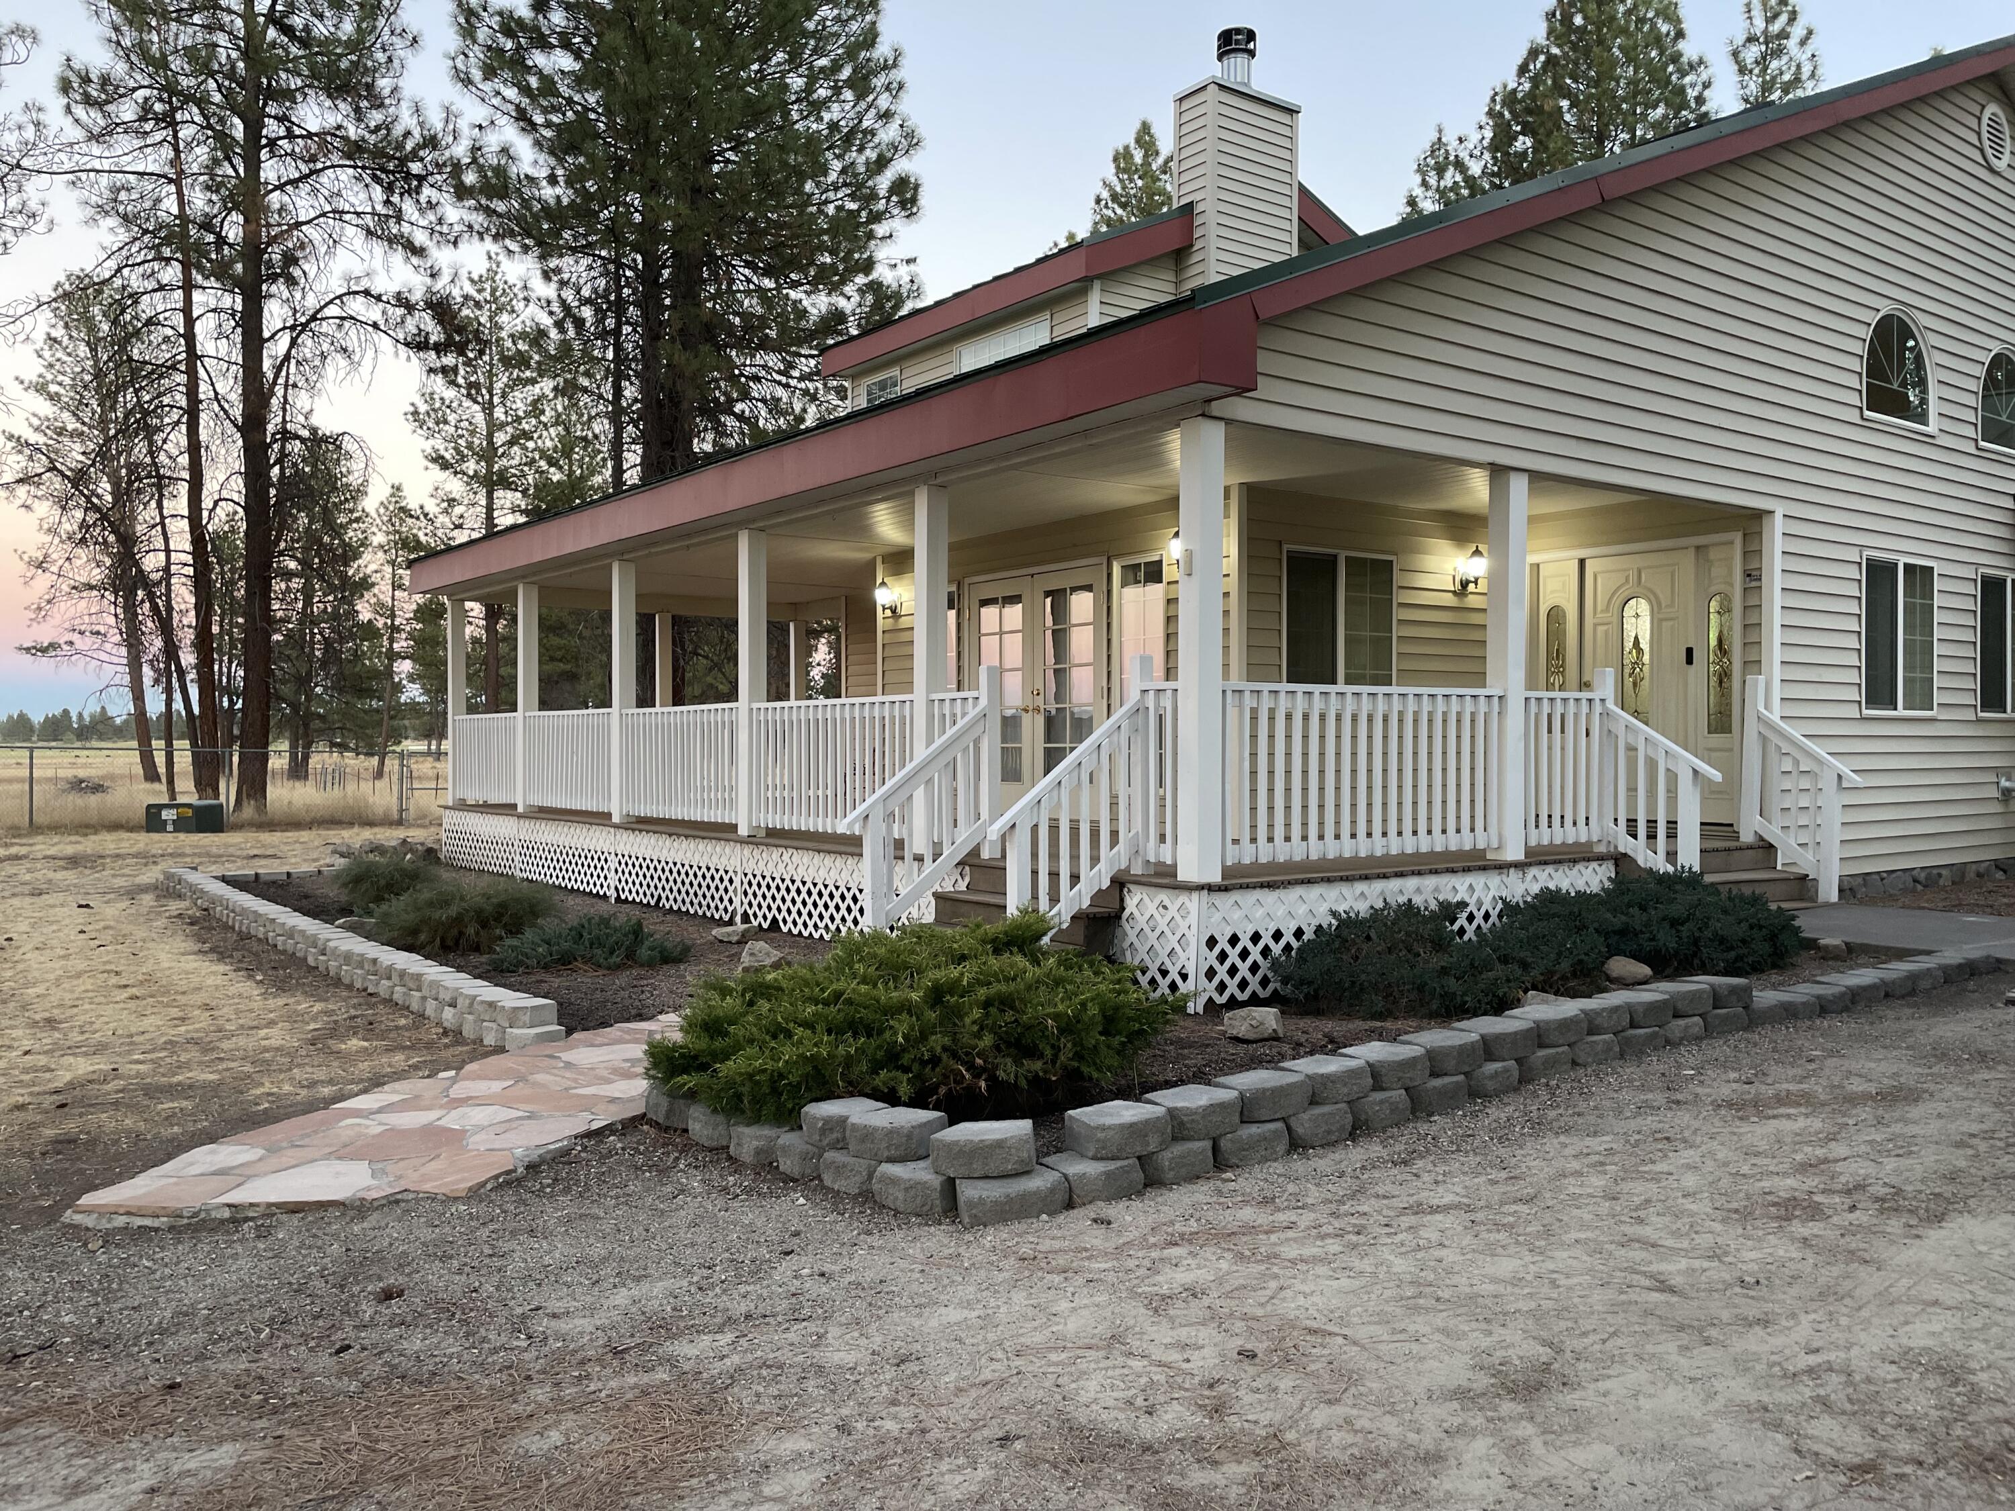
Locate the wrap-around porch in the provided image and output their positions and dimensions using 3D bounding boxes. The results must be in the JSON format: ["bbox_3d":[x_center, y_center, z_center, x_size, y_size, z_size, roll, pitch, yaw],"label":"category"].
[{"bbox_3d":[-0.567,-0.244,12.930,6.402,2.871,12.540,0,0,-37],"label":"wrap-around porch"}]

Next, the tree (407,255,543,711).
[{"bbox_3d":[-16.645,-7.465,47.955,4.700,16.900,4.700,0,0,-19],"label":"tree"}]

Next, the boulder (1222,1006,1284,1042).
[{"bbox_3d":[1.064,1.163,6.560,0.255,0.150,0.190,0,0,9],"label":"boulder"}]

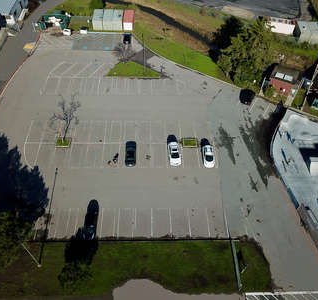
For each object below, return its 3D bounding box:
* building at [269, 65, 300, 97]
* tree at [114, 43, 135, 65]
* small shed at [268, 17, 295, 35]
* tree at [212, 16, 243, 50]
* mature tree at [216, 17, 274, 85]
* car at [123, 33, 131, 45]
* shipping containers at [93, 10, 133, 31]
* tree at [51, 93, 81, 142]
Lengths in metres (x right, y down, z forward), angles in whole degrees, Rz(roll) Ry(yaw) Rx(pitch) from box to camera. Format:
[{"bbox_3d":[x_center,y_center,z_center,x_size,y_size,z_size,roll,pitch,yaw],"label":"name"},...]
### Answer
[{"bbox_3d":[26.183,-14.949,63.722,4.850,3.330,4.650,23,56,14],"label":"building"},{"bbox_3d":[-7.726,-21.555,66.542,4.750,4.950,4.750,2,54,0],"label":"tree"},{"bbox_3d":[30.819,-31.829,76.594,6.570,2.630,2.520,7,54,3],"label":"small shed"},{"bbox_3d":[15.853,-27.270,69.584,7.270,7.880,7.270,2,54,0],"label":"tree"},{"bbox_3d":[17.453,-19.288,60.377,10.400,13.430,10.400,2,54,0],"label":"mature tree"},{"bbox_3d":[-7.698,-27.283,72.748,1.820,1.670,4.440,2,54,0],"label":"car"},{"bbox_3d":[-11.598,-33.007,76.242,10.100,2.580,5.760,1,54,-1],"label":"shipping containers"},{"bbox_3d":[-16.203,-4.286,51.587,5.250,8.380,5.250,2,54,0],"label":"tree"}]

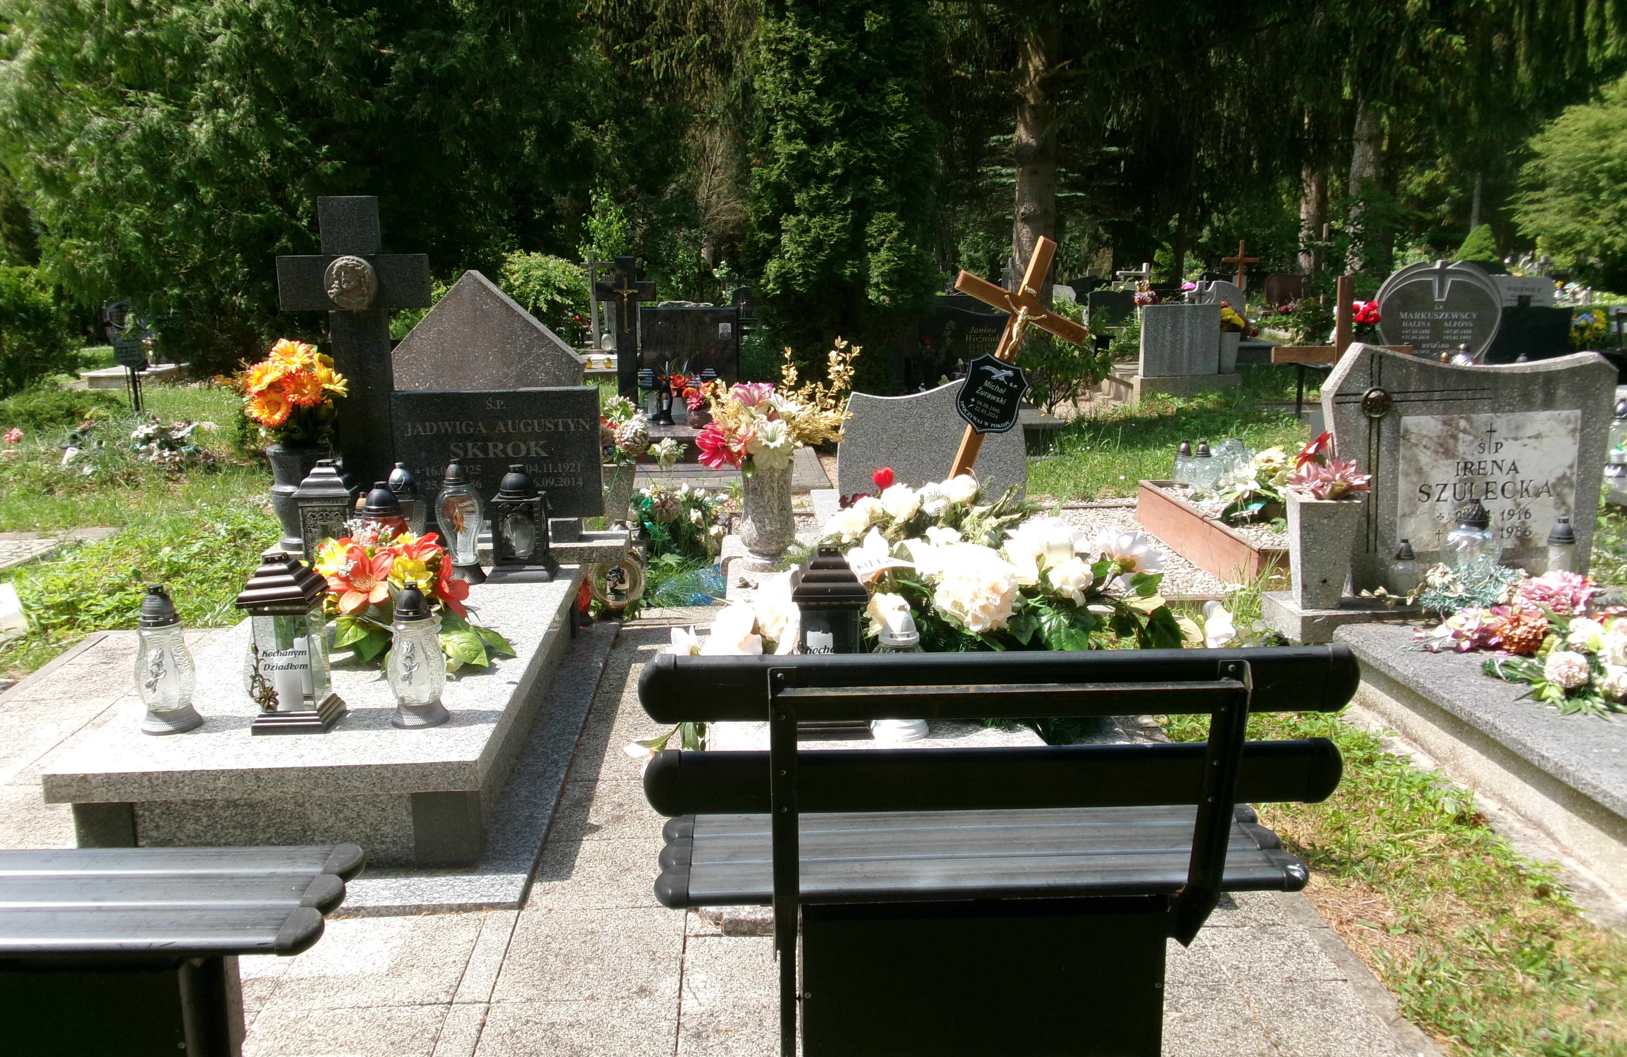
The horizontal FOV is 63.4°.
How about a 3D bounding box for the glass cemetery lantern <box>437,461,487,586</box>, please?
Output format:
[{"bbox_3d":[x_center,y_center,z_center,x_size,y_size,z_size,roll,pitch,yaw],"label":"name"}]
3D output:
[{"bbox_3d":[-1.224,-0.028,4.584,0.157,0.400,0.130,-1,12,-3],"label":"glass cemetery lantern"}]

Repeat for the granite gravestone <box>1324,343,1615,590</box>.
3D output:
[{"bbox_3d":[2.341,-0.216,4.718,1.025,0.897,0.076,-2,9,-2],"label":"granite gravestone"}]

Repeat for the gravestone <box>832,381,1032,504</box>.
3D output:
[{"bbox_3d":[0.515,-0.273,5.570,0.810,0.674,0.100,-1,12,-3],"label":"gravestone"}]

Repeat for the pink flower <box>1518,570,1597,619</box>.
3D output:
[{"bbox_3d":[2.330,0.206,4.132,0.216,0.135,0.169,-1,12,-3],"label":"pink flower"}]

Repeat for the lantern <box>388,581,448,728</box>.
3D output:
[{"bbox_3d":[-0.954,0.301,3.155,0.132,0.345,0.128,-1,12,-3],"label":"lantern"}]

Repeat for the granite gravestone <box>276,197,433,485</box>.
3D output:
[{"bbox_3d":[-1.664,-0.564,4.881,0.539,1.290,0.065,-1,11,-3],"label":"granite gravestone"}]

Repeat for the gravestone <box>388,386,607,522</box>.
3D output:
[{"bbox_3d":[-1.179,-0.281,4.966,0.758,0.486,0.065,-1,11,-3],"label":"gravestone"}]

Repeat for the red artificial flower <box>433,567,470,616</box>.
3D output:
[{"bbox_3d":[-1.057,0.190,3.846,0.080,0.145,0.125,-2,8,39],"label":"red artificial flower"}]

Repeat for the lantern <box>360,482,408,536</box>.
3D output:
[{"bbox_3d":[-1.424,0.031,4.363,0.180,0.375,0.180,-1,12,-3],"label":"lantern"}]

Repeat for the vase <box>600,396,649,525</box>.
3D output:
[{"bbox_3d":[-0.853,-0.304,5.887,0.220,0.570,0.200,-1,11,-3],"label":"vase"}]

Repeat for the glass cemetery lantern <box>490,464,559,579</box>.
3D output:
[{"bbox_3d":[-1.002,-0.026,4.522,0.227,0.385,0.203,-1,12,-3],"label":"glass cemetery lantern"}]

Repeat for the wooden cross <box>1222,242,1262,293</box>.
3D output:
[{"bbox_3d":[6.565,-3.623,20.216,0.600,1.524,0.090,-1,12,-3],"label":"wooden cross"}]

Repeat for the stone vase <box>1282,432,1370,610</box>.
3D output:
[{"bbox_3d":[1.789,-0.027,4.590,0.245,0.590,0.210,-1,11,-3],"label":"stone vase"}]

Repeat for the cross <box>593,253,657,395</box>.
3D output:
[{"bbox_3d":[-1.391,-1.453,9.685,0.460,1.065,0.130,-1,12,-3],"label":"cross"}]

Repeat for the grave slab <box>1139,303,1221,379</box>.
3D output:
[{"bbox_3d":[3.503,-1.790,12.537,0.736,0.676,0.149,-1,12,-3],"label":"grave slab"}]

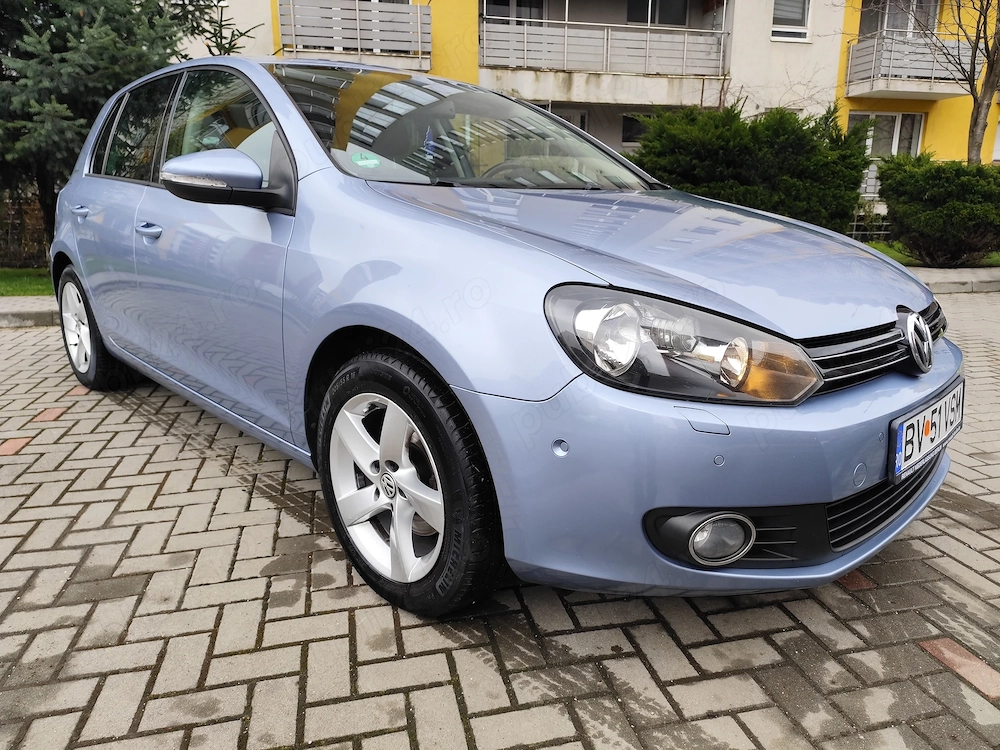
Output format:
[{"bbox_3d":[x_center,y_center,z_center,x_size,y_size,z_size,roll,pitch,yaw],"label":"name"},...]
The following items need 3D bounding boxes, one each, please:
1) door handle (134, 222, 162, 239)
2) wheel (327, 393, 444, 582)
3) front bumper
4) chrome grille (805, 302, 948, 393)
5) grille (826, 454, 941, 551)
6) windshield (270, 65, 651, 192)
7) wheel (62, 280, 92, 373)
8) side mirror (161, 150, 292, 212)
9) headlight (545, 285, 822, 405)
[{"bbox_3d":[-1.219,-0.498,2.285,0.215,0.058,0.050,15,20,43],"label":"door handle"},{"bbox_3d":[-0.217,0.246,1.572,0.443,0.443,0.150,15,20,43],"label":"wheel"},{"bbox_3d":[0.750,0.111,1.719,0.620,0.470,1.760,15,20,43],"label":"front bumper"},{"bbox_3d":[0.916,-0.087,1.500,0.110,0.155,0.950,15,20,43],"label":"chrome grille"},{"bbox_3d":[0.936,0.240,1.559,0.090,0.150,0.780,15,20,43],"label":"grille"},{"bbox_3d":[-0.100,-0.857,2.352,1.420,0.140,0.900,-13,48,-44],"label":"windshield"},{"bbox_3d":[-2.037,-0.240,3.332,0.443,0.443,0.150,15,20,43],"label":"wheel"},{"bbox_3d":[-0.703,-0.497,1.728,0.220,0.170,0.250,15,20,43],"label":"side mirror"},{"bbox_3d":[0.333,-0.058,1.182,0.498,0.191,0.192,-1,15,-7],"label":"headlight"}]

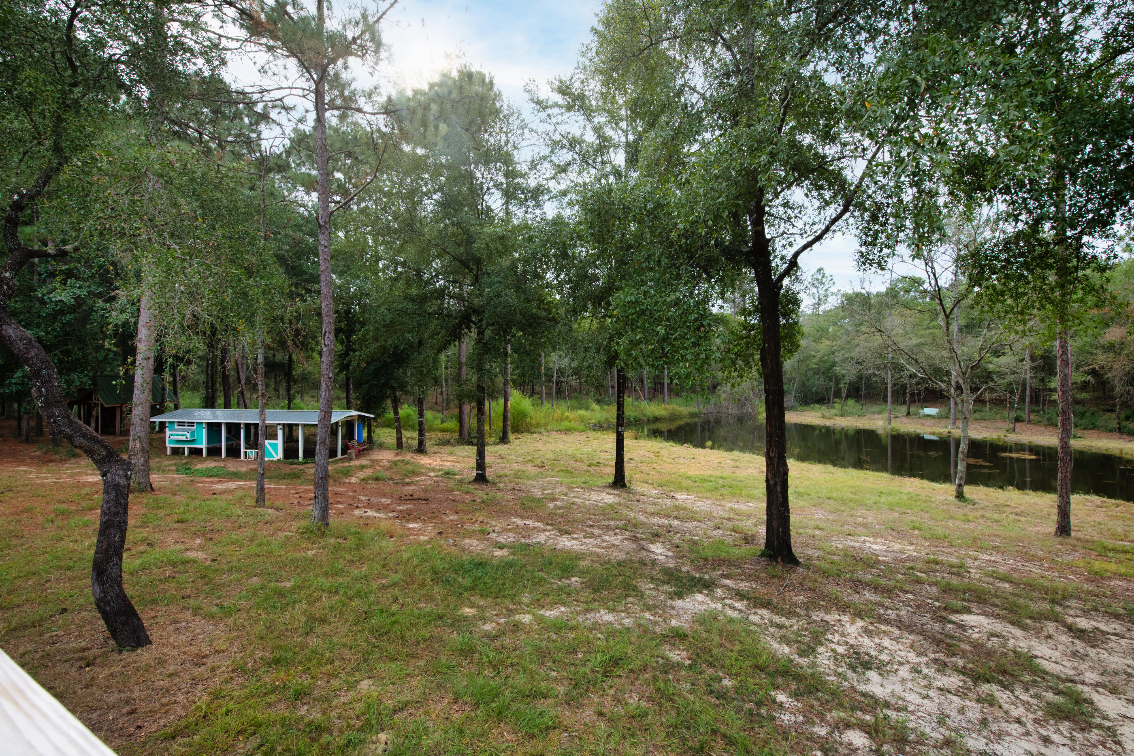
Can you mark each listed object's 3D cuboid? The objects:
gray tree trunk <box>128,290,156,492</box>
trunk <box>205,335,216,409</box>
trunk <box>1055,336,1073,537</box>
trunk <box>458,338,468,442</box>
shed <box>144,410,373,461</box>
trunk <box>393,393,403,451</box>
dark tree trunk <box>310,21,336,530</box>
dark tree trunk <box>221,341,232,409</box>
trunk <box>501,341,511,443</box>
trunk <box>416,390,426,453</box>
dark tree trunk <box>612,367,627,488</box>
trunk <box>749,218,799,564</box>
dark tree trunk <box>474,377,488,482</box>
[{"bbox_3d":[-15.884,0.481,17.700,0.600,7.540,0.560,2,0,-42],"label":"gray tree trunk"},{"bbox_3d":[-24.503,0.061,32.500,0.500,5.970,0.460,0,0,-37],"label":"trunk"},{"bbox_3d":[13.403,1.495,12.750,0.290,5.520,0.300,0,0,-44],"label":"trunk"},{"bbox_3d":[-7.088,0.757,32.300,0.550,7.090,0.520,0,0,-12],"label":"trunk"},{"bbox_3d":[-15.260,2.730,23.910,9.760,2.280,3.470,0,0,9],"label":"shed"},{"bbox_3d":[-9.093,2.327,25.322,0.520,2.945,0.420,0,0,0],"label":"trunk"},{"bbox_3d":[-6.834,-2.883,13.250,0.520,14.260,0.460,0,0,-27],"label":"dark tree trunk"},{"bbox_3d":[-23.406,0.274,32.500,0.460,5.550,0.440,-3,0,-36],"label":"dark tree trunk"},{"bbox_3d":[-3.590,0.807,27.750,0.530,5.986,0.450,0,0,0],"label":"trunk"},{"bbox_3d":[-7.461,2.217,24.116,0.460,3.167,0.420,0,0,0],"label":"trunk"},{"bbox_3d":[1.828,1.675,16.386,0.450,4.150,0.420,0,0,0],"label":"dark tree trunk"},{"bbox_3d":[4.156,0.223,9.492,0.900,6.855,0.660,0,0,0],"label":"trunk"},{"bbox_3d":[-3.095,1.811,17.014,0.450,3.878,0.420,0,0,0],"label":"dark tree trunk"}]

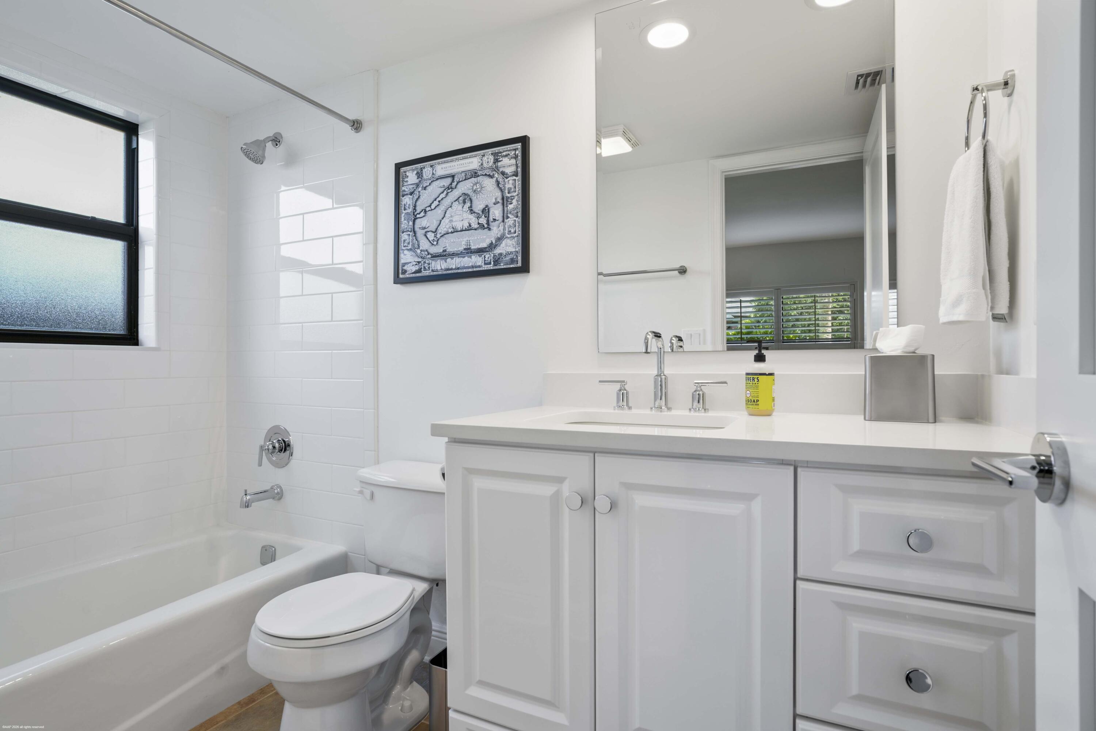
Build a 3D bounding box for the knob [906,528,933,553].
[{"bbox_3d":[0.553,0.259,0.817,0.035,0.035,0.027,0,0,26],"label":"knob"}]

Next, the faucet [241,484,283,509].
[{"bbox_3d":[-1.139,0.519,2.181,0.064,0.074,0.150,0,0,26],"label":"faucet"}]

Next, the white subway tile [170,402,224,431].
[{"bbox_3d":[-1.444,0.211,2.268,0.010,0.106,0.230,0,0,26],"label":"white subway tile"}]

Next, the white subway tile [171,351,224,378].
[{"bbox_3d":[-1.455,-0.005,2.282,0.010,0.107,0.227,0,0,26],"label":"white subway tile"}]

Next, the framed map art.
[{"bbox_3d":[-0.295,-0.492,1.800,0.525,0.420,0.020,0,0,26],"label":"framed map art"}]

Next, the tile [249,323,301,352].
[{"bbox_3d":[-1.122,-0.113,2.267,0.318,0.108,0.009,0,0,26],"label":"tile"}]

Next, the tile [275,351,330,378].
[{"bbox_3d":[-0.970,-0.004,2.180,0.315,0.107,0.010,0,0,26],"label":"tile"}]

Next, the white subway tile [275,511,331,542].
[{"bbox_3d":[-0.980,0.654,2.198,0.318,0.101,0.009,0,0,26],"label":"white subway tile"}]

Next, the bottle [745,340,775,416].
[{"bbox_3d":[0.524,0.032,1.353,0.067,0.186,0.067,0,0,11],"label":"bottle"}]

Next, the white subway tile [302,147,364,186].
[{"bbox_3d":[-0.805,-0.749,2.058,0.312,0.105,0.009,0,0,26],"label":"white subway tile"}]

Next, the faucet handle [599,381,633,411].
[{"bbox_3d":[0.184,0.081,1.503,0.094,0.079,0.049,0,0,26],"label":"faucet handle"}]

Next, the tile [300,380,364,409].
[{"bbox_3d":[-0.819,0.106,2.092,0.319,0.106,0.010,0,0,26],"label":"tile"}]

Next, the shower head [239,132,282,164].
[{"bbox_3d":[-1.115,-0.855,2.124,0.092,0.153,0.150,0,0,26],"label":"shower head"}]

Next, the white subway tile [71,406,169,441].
[{"bbox_3d":[-1.601,0.217,2.072,0.009,0.108,0.324,0,0,26],"label":"white subway tile"}]

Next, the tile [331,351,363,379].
[{"bbox_3d":[-0.747,-0.001,2.056,0.158,0.106,0.010,0,0,26],"label":"tile"}]

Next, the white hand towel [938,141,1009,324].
[{"bbox_3d":[0.807,-0.243,1.045,0.074,0.314,0.211,0,0,26],"label":"white hand towel"}]

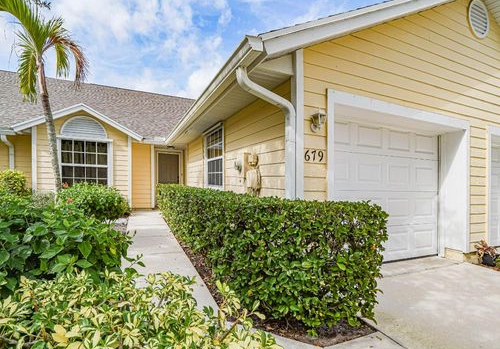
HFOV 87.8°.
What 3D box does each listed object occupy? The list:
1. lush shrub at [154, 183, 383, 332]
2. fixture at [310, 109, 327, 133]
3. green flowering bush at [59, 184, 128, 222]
[{"bbox_3d":[-0.918,0.788,5.250,1.050,1.040,7.400,2,-2,-24],"label":"lush shrub"},{"bbox_3d":[0.769,-0.594,2.912,0.125,0.260,0.150,2,-2,-23],"label":"fixture"},{"bbox_3d":[-3.998,0.740,6.758,1.500,0.880,1.300,2,-2,-23],"label":"green flowering bush"}]

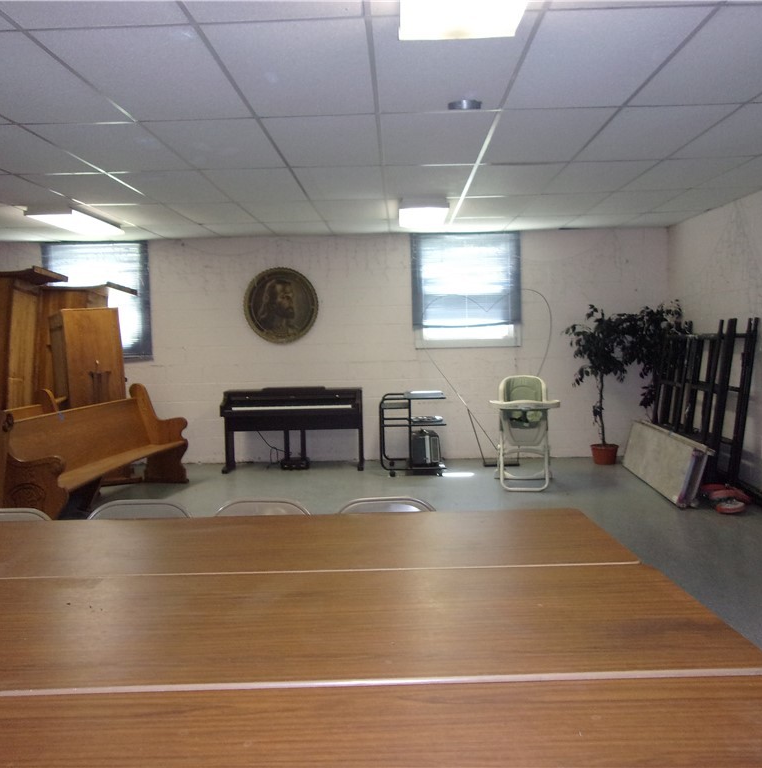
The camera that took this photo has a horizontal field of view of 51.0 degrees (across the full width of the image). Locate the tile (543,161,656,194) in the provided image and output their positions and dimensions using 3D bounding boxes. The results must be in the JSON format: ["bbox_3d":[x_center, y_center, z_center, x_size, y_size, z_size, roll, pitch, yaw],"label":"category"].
[{"bbox_3d":[1.558,-1.494,5.790,0.605,0.020,1.210,-1,3,1],"label":"tile"}]

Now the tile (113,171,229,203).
[{"bbox_3d":[-1.496,-1.432,5.866,0.605,0.020,1.209,-1,3,1],"label":"tile"}]

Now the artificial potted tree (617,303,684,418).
[{"bbox_3d":[2.717,-0.007,8.070,0.740,1.640,0.720,-1,3,1],"label":"artificial potted tree"}]

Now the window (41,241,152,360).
[{"bbox_3d":[-3.113,-0.900,8.764,1.180,1.310,0.100,-1,3,2],"label":"window"}]

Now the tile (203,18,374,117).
[{"bbox_3d":[-0.336,-1.310,3.391,0.605,0.020,1.210,-1,3,1],"label":"tile"}]

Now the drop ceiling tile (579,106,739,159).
[{"bbox_3d":[1.522,-1.434,4.583,0.604,0.020,1.213,-1,3,1],"label":"drop ceiling tile"}]

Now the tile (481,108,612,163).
[{"bbox_3d":[0.915,-1.413,4.576,0.605,0.025,1.212,-1,3,2],"label":"tile"}]

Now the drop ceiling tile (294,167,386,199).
[{"bbox_3d":[-0.278,-1.456,5.836,0.605,0.020,1.209,-1,3,1],"label":"drop ceiling tile"}]

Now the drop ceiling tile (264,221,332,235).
[{"bbox_3d":[-0.822,-1.592,8.165,0.605,0.025,0.993,-1,3,2],"label":"drop ceiling tile"}]

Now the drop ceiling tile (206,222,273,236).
[{"bbox_3d":[-1.447,-1.583,8.211,0.604,0.020,1.018,-1,3,1],"label":"drop ceiling tile"}]

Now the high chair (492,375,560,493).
[{"bbox_3d":[1.281,0.410,7.128,0.580,0.980,0.660,-1,3,8],"label":"high chair"}]

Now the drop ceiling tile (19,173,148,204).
[{"bbox_3d":[-2.105,-1.420,5.881,0.605,0.020,1.209,-1,3,1],"label":"drop ceiling tile"}]

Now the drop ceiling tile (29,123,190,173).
[{"bbox_3d":[-1.519,-1.359,4.633,0.605,0.020,1.210,-1,3,1],"label":"drop ceiling tile"}]

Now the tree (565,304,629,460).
[{"bbox_3d":[2.233,-0.001,8.271,0.657,1.639,0.620,-1,3,2],"label":"tree"}]

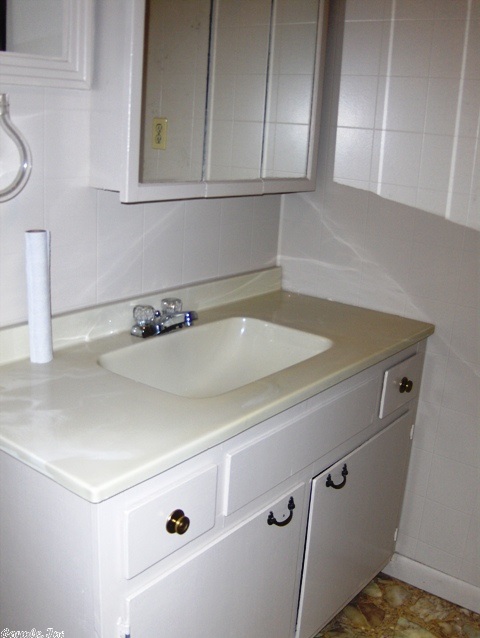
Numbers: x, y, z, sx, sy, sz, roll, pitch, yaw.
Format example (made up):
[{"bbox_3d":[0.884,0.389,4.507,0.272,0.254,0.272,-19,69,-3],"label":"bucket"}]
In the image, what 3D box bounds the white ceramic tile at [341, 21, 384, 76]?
[{"bbox_3d":[0.344,-0.771,1.841,0.152,0.152,0.010,15,20,36],"label":"white ceramic tile"}]

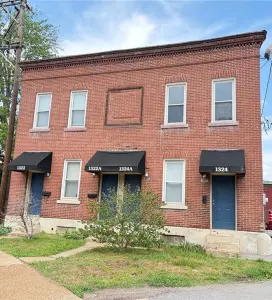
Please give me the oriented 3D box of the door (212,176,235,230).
[{"bbox_3d":[3.317,1.992,11.413,0.878,2.033,0.050,-1,-10,18],"label":"door"}]

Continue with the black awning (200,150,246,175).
[{"bbox_3d":[3.148,0.416,11.038,1.558,0.990,0.950,-1,-10,18],"label":"black awning"}]

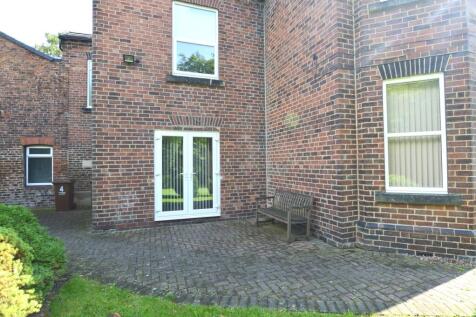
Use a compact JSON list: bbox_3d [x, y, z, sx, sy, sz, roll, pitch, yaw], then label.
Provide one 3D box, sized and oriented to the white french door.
[{"bbox_3d":[-1.183,0.399,5.755,1.540,2.090,0.100,0,-1,-18],"label":"white french door"}]

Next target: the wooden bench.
[{"bbox_3d":[0.935,1.103,5.061,0.550,0.850,1.450,0,-1,-18],"label":"wooden bench"}]

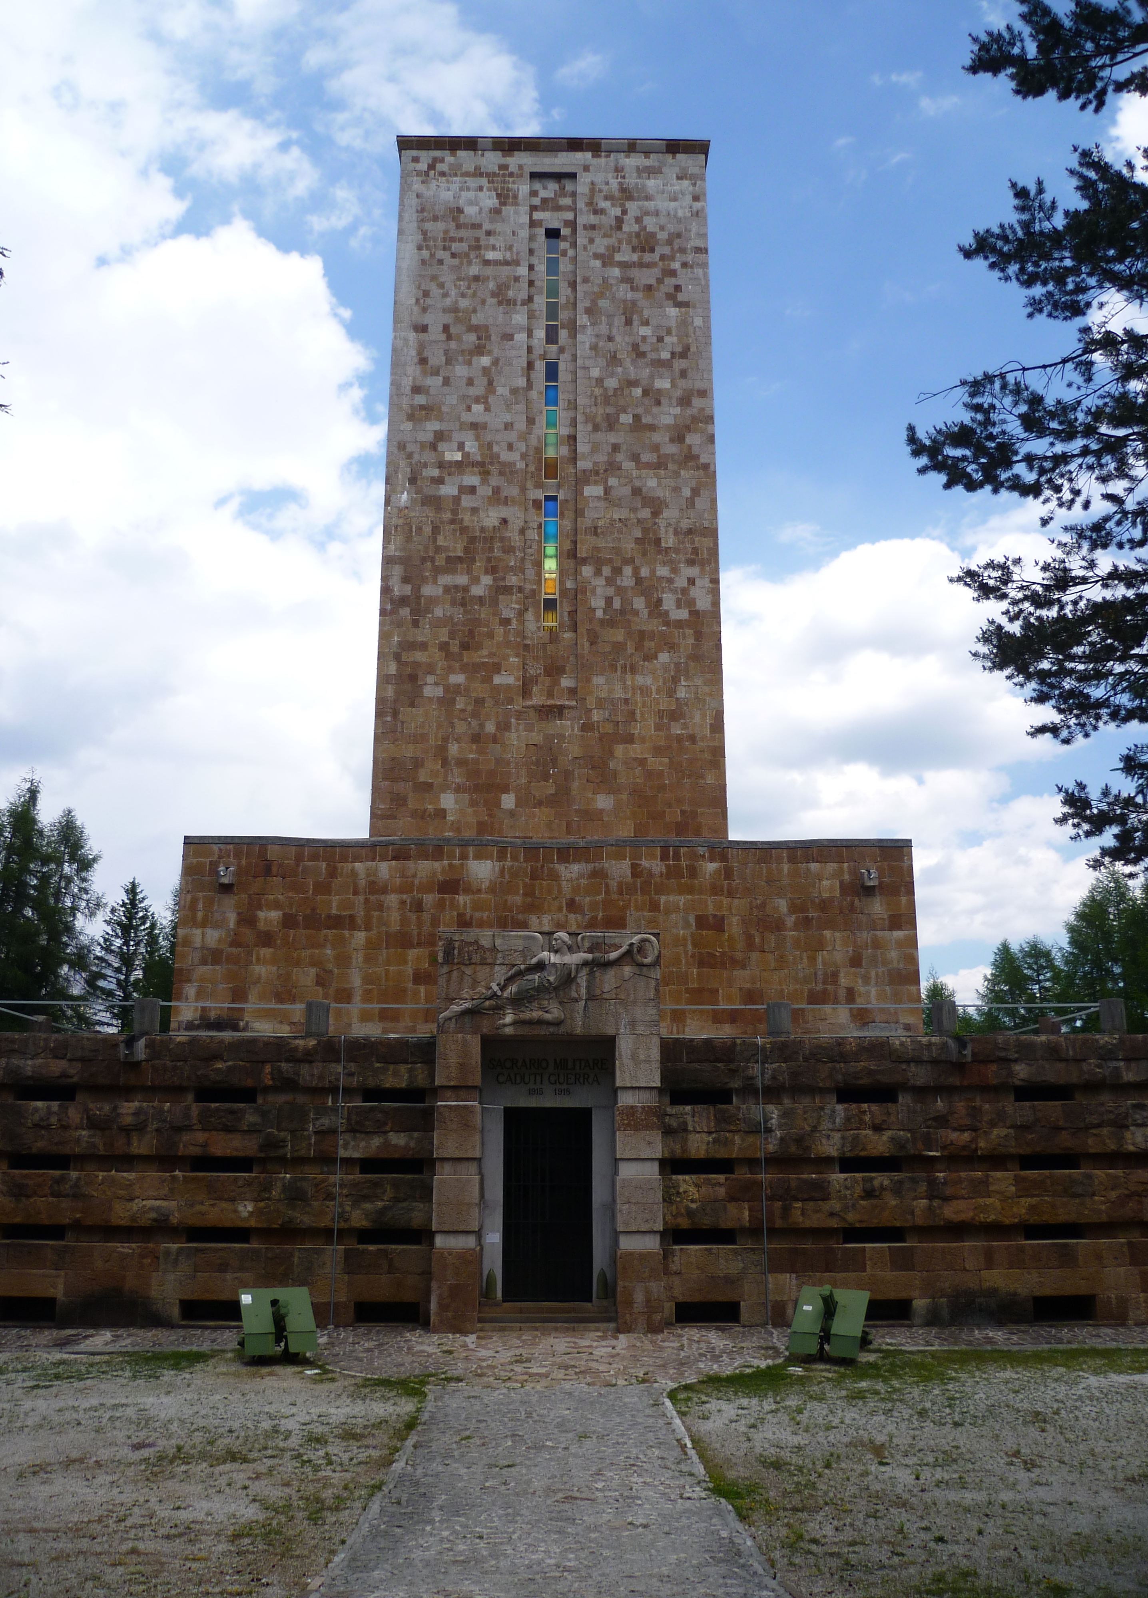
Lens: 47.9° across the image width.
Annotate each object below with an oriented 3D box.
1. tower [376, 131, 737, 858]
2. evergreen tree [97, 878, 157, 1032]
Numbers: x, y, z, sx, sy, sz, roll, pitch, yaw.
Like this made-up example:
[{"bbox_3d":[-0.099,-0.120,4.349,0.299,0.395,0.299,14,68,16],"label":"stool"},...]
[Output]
[{"bbox_3d":[-0.930,-10.403,54.036,12.500,29.880,12.500,0,-16,-1],"label":"tower"},{"bbox_3d":[-22.938,12.752,63.933,4.500,18.040,4.500,0,-16,-1],"label":"evergreen tree"}]

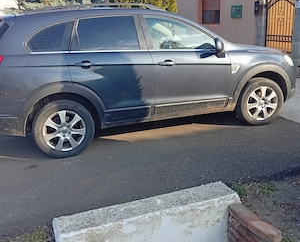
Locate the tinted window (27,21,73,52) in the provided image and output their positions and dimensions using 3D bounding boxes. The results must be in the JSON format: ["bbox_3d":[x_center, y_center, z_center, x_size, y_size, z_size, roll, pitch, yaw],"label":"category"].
[{"bbox_3d":[-1.132,-0.946,3.523,0.530,0.350,0.050,-6,-5,-14],"label":"tinted window"}]

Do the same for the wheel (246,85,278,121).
[{"bbox_3d":[1.569,-0.269,4.434,0.480,0.480,0.180,-8,17,-14],"label":"wheel"}]

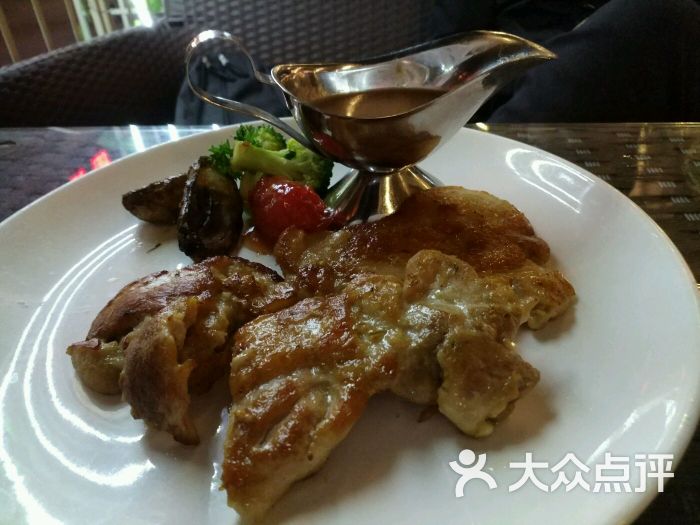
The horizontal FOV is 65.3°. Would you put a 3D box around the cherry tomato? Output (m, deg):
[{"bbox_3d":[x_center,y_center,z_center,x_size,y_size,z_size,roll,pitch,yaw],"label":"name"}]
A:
[{"bbox_3d":[-0.027,-0.024,0.244,0.035,0.029,0.032,-7,36,-6],"label":"cherry tomato"}]

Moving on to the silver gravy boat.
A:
[{"bbox_3d":[0.012,-0.071,0.261,0.167,0.083,0.072,-4,36,-2],"label":"silver gravy boat"}]

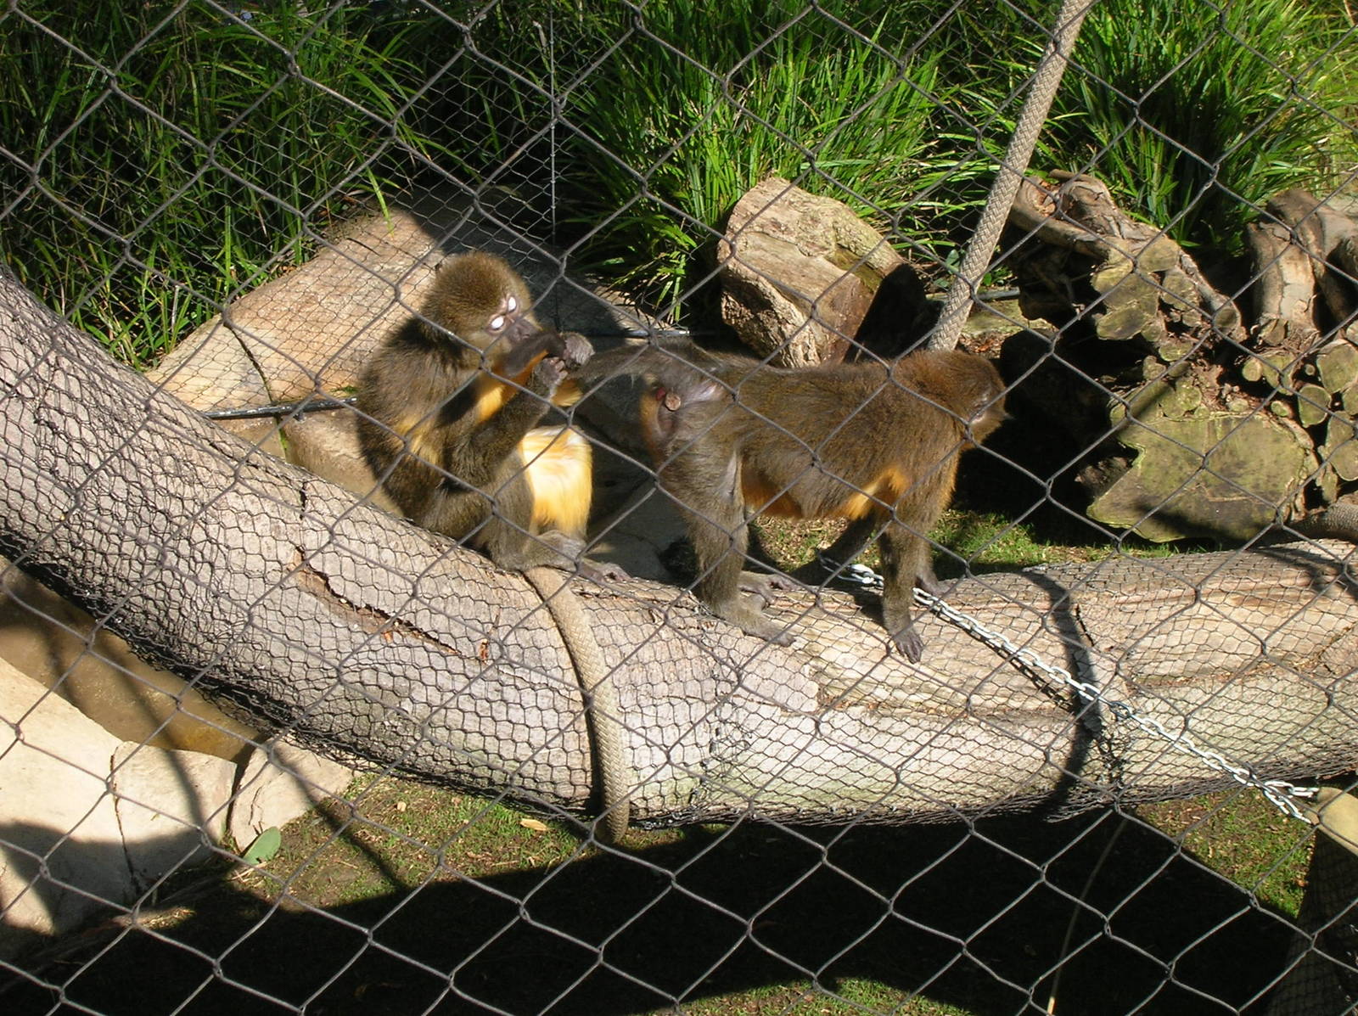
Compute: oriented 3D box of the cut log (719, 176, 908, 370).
[{"bbox_3d":[0.229,-0.373,6.550,0.280,0.240,0.230,22,35,34],"label":"cut log"}]

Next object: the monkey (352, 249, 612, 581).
[{"bbox_3d":[-0.248,-0.113,5.120,0.290,0.390,0.220,11,30,19],"label":"monkey"}]

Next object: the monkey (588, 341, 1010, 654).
[{"bbox_3d":[0.165,-0.011,5.080,0.490,0.370,0.180,-3,28,-6],"label":"monkey"}]

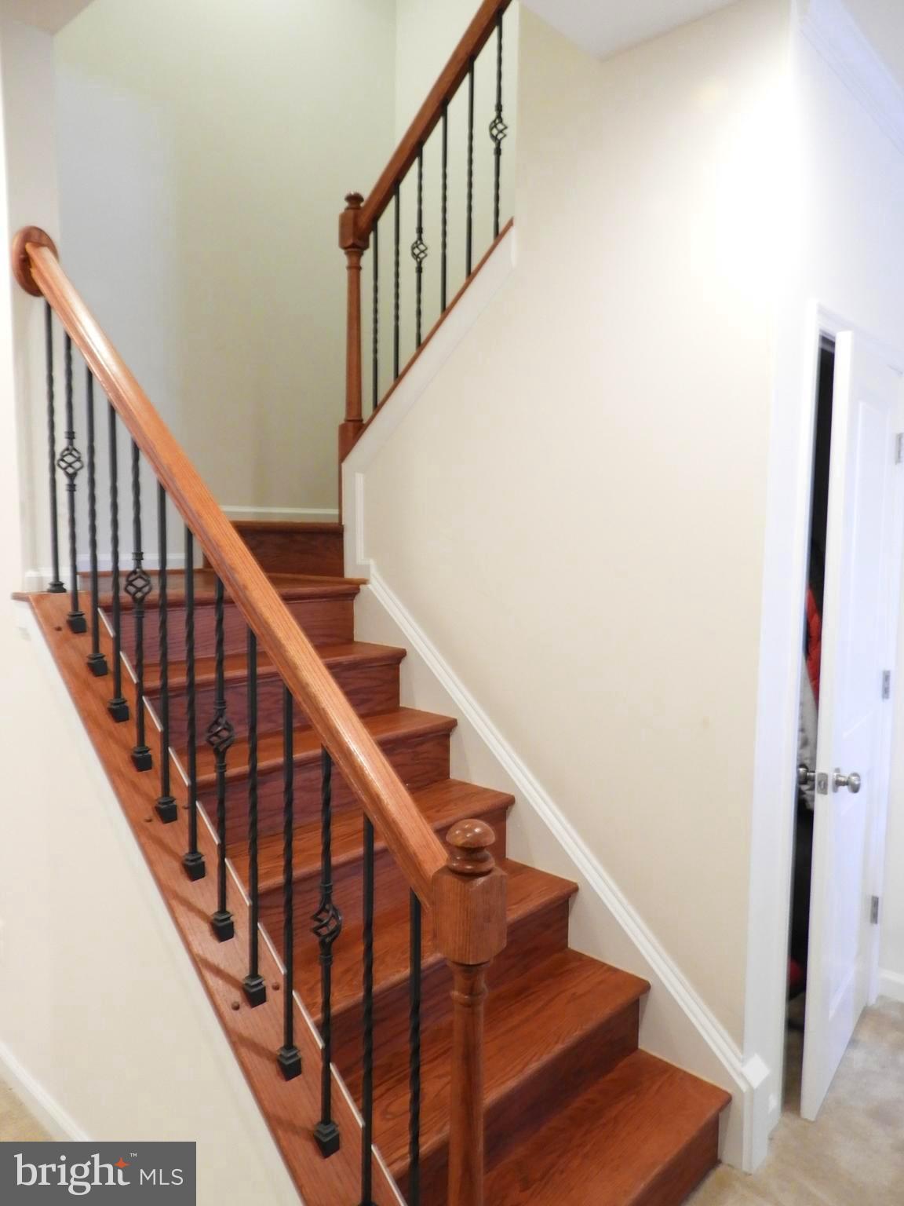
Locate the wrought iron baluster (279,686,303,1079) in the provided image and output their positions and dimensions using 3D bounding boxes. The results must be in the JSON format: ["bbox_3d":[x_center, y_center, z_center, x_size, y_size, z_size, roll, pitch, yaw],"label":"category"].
[{"bbox_3d":[-0.287,0.487,1.480,0.032,0.725,0.032,5,6,43],"label":"wrought iron baluster"}]

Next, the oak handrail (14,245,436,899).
[{"bbox_3d":[-0.520,-0.233,1.641,0.060,0.064,1.833,-4,47,-47],"label":"oak handrail"}]

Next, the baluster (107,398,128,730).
[{"bbox_3d":[-0.748,-0.094,1.870,0.032,0.725,0.032,5,6,43],"label":"baluster"}]

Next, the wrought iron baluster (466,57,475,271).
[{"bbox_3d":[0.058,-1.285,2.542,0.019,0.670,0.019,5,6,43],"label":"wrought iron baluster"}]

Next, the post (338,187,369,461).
[{"bbox_3d":[-0.344,-0.938,2.935,0.076,0.964,0.076,5,6,43],"label":"post"}]

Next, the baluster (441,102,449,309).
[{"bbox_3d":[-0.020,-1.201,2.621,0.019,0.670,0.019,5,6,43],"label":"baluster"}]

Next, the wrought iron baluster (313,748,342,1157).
[{"bbox_3d":[-0.210,0.584,1.415,0.048,0.725,0.048,5,6,43],"label":"wrought iron baluster"}]

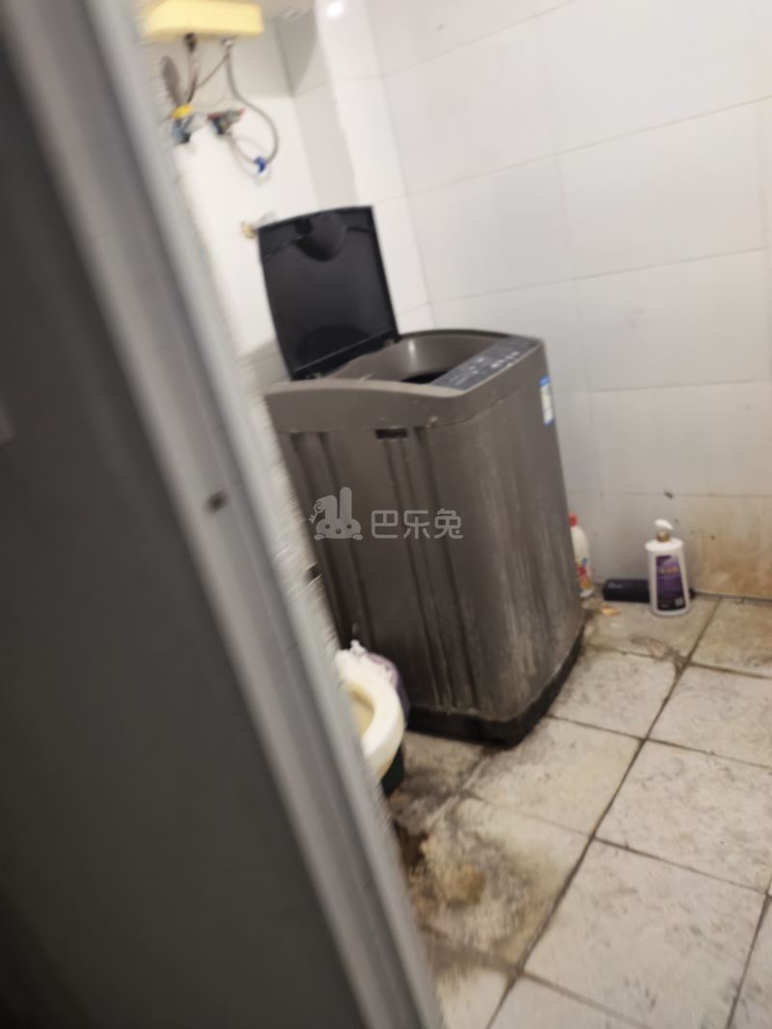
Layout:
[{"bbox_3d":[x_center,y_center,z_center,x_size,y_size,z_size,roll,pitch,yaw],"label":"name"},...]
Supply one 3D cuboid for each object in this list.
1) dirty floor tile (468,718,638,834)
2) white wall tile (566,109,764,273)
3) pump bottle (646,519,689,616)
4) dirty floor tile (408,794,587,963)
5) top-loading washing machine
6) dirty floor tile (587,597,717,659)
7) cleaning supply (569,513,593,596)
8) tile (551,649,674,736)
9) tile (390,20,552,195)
[{"bbox_3d":[0.361,0.548,1.549,0.300,0.010,0.300,3,26,39],"label":"dirty floor tile"},{"bbox_3d":[0.637,-0.746,1.685,0.448,0.304,0.010,3,26,39],"label":"white wall tile"},{"bbox_3d":[0.763,0.146,1.939,0.107,0.272,0.065,-8,21,17],"label":"pump bottle"},{"bbox_3d":[0.187,0.670,1.341,0.300,0.010,0.300,3,26,39],"label":"dirty floor tile"},{"bbox_3d":[0.091,-0.122,1.774,0.513,1.232,0.507,1,25,37],"label":"top-loading washing machine"},{"bbox_3d":[0.716,0.298,1.976,0.300,0.010,0.322,3,26,39],"label":"dirty floor tile"},{"bbox_3d":[0.577,0.117,2.148,0.079,0.265,0.057,-2,23,28],"label":"cleaning supply"},{"bbox_3d":[0.534,0.426,1.758,0.300,0.010,0.300,3,26,39],"label":"tile"},{"bbox_3d":[0.214,-1.043,1.863,0.461,0.304,0.010,3,26,39],"label":"tile"}]

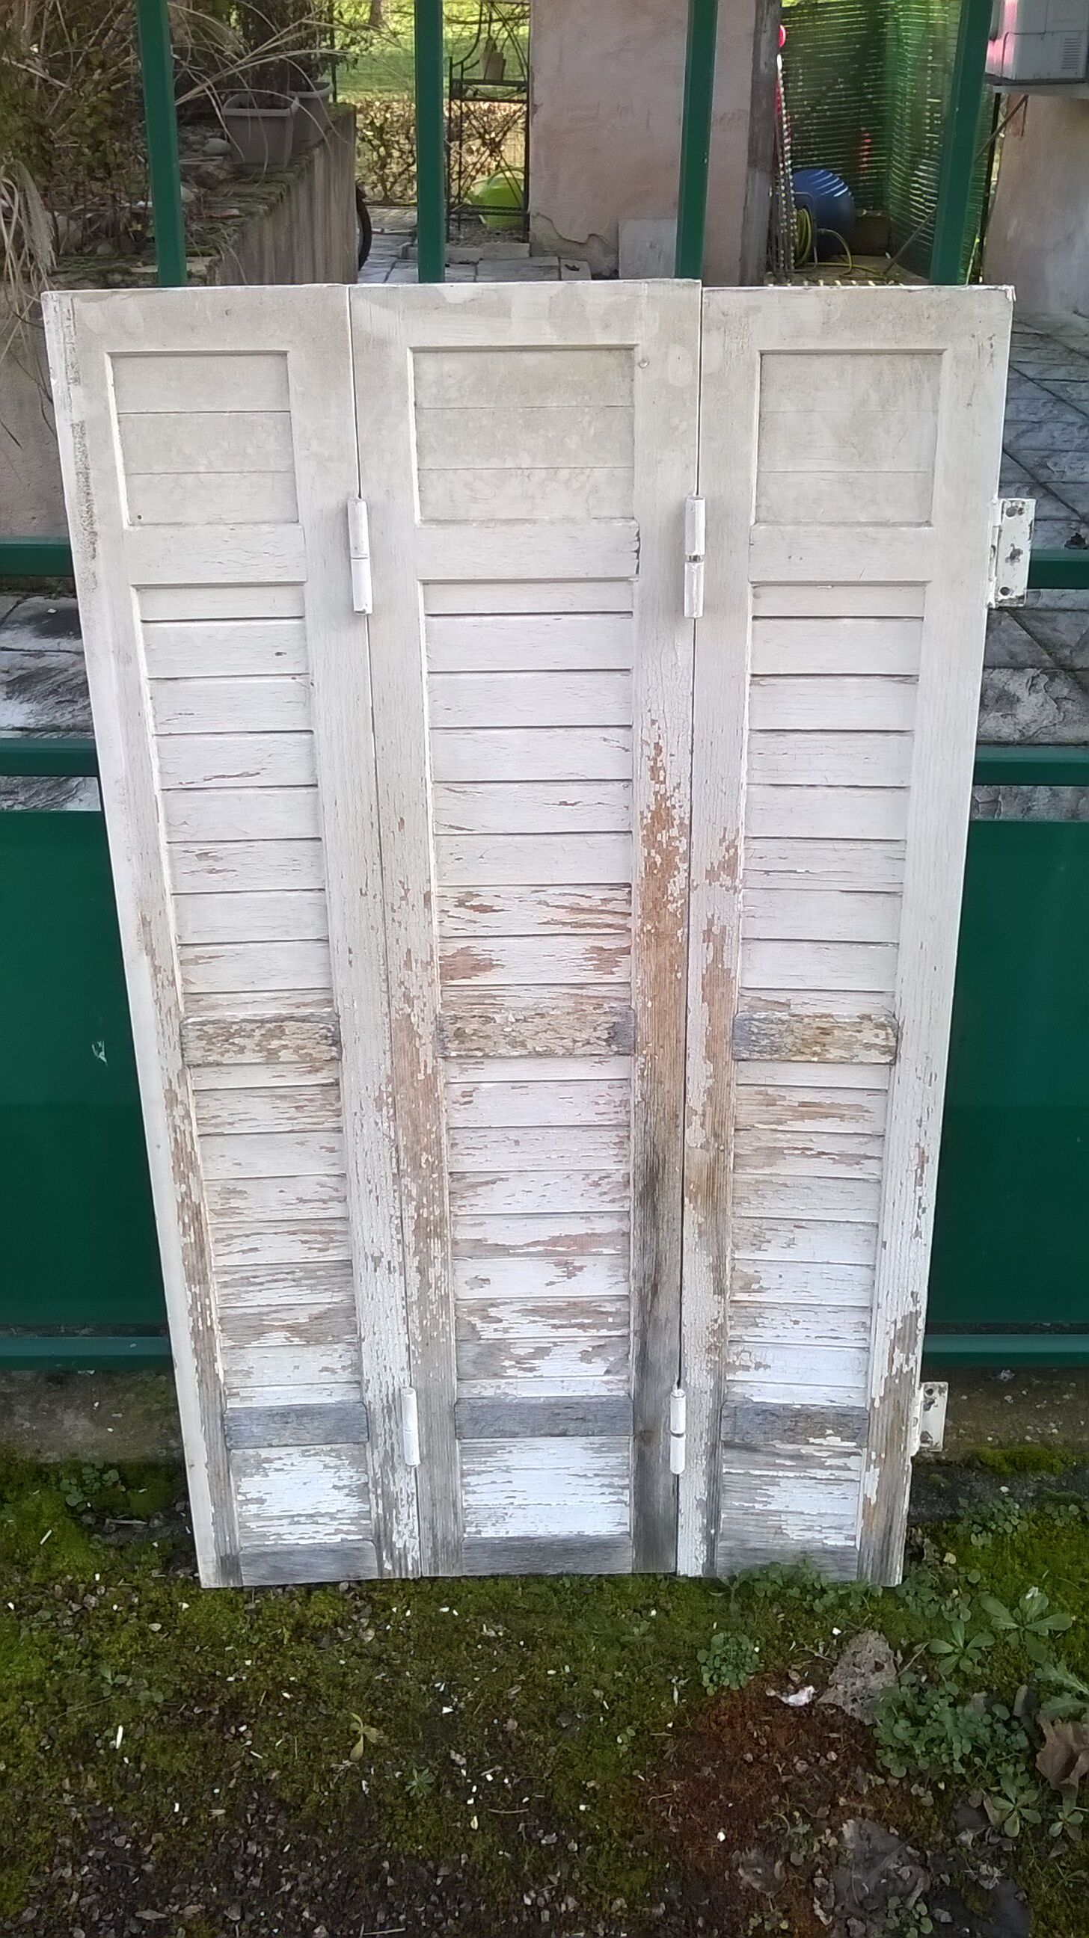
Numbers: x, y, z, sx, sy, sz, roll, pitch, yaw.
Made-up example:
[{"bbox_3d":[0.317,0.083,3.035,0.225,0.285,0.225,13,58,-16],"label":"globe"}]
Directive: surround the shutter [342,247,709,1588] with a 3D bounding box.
[{"bbox_3d":[-0.006,0.052,1.660,0.290,1.340,0.032,-1,22,1],"label":"shutter"}]

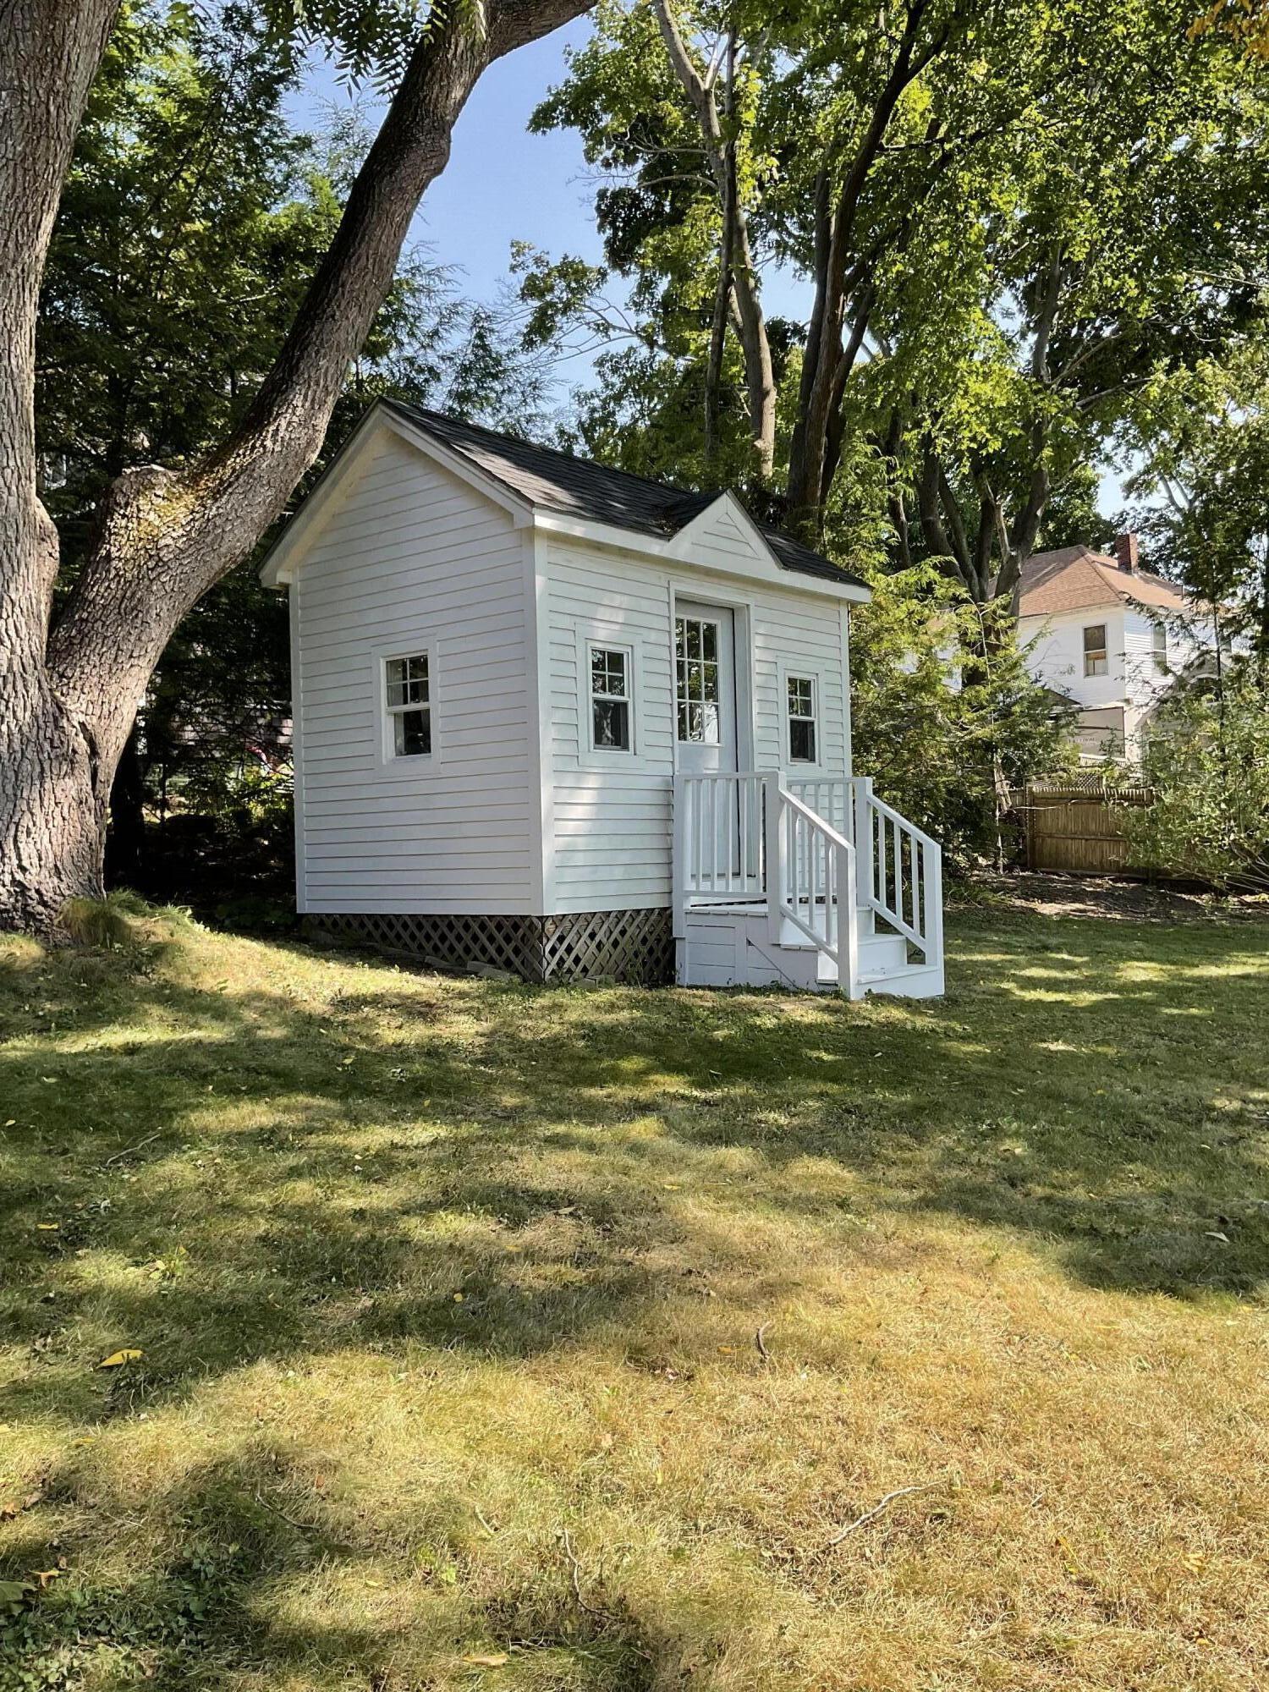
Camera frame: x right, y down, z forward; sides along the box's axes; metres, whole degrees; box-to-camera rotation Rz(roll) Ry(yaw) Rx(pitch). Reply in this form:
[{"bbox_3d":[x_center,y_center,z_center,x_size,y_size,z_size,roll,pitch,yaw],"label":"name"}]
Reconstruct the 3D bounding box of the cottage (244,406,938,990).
[{"bbox_3d":[0.094,-0.989,10.503,3.972,4.054,3.902,-2,-1,40],"label":"cottage"}]

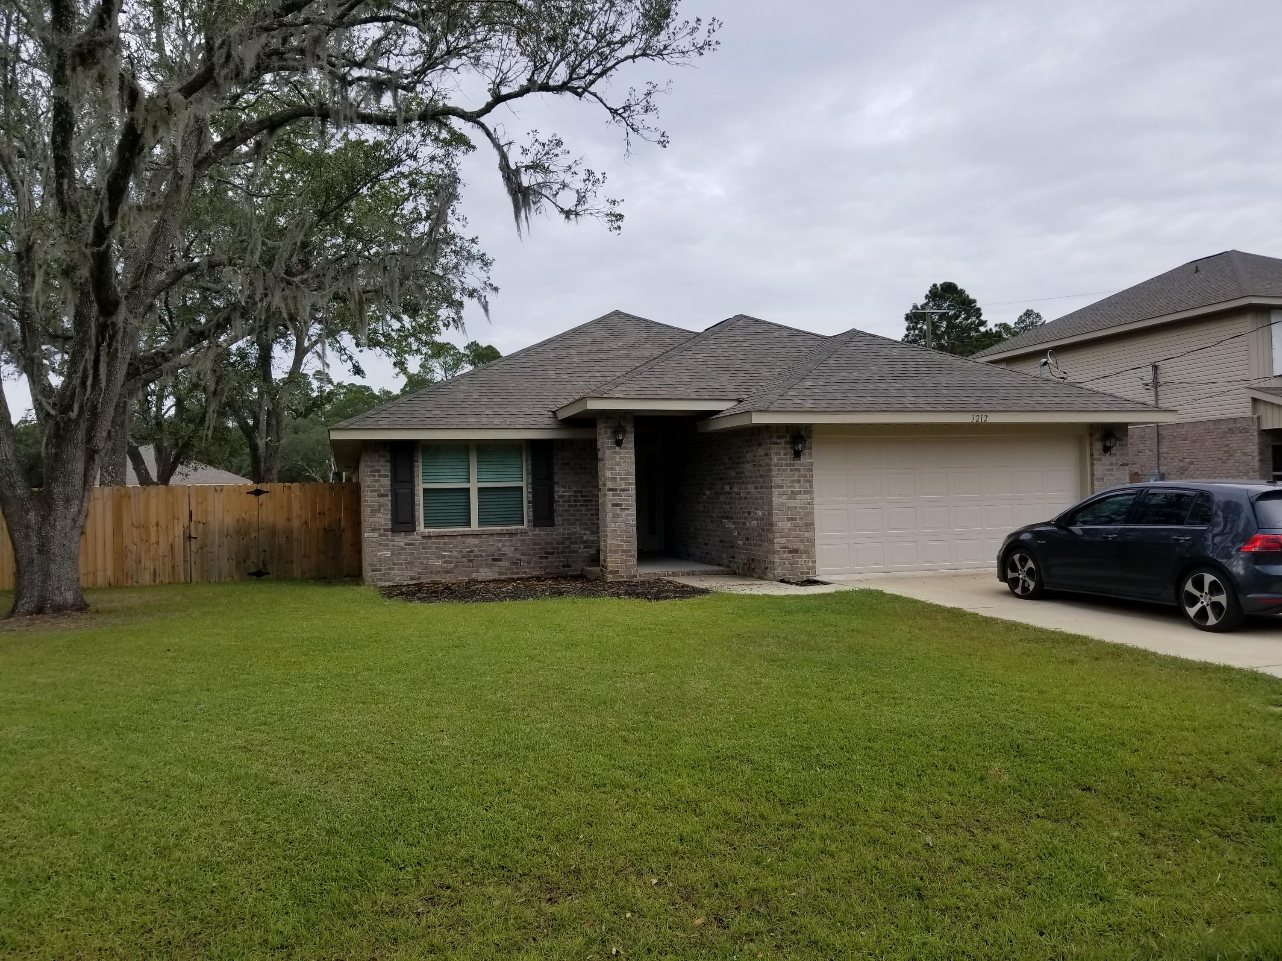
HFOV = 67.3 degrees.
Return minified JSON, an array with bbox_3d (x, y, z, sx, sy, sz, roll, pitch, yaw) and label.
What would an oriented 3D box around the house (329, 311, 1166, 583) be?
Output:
[{"bbox_3d":[-0.367,-1.256,22.904,13.200,5.800,18.900,-1,-1,-17],"label":"house"}]

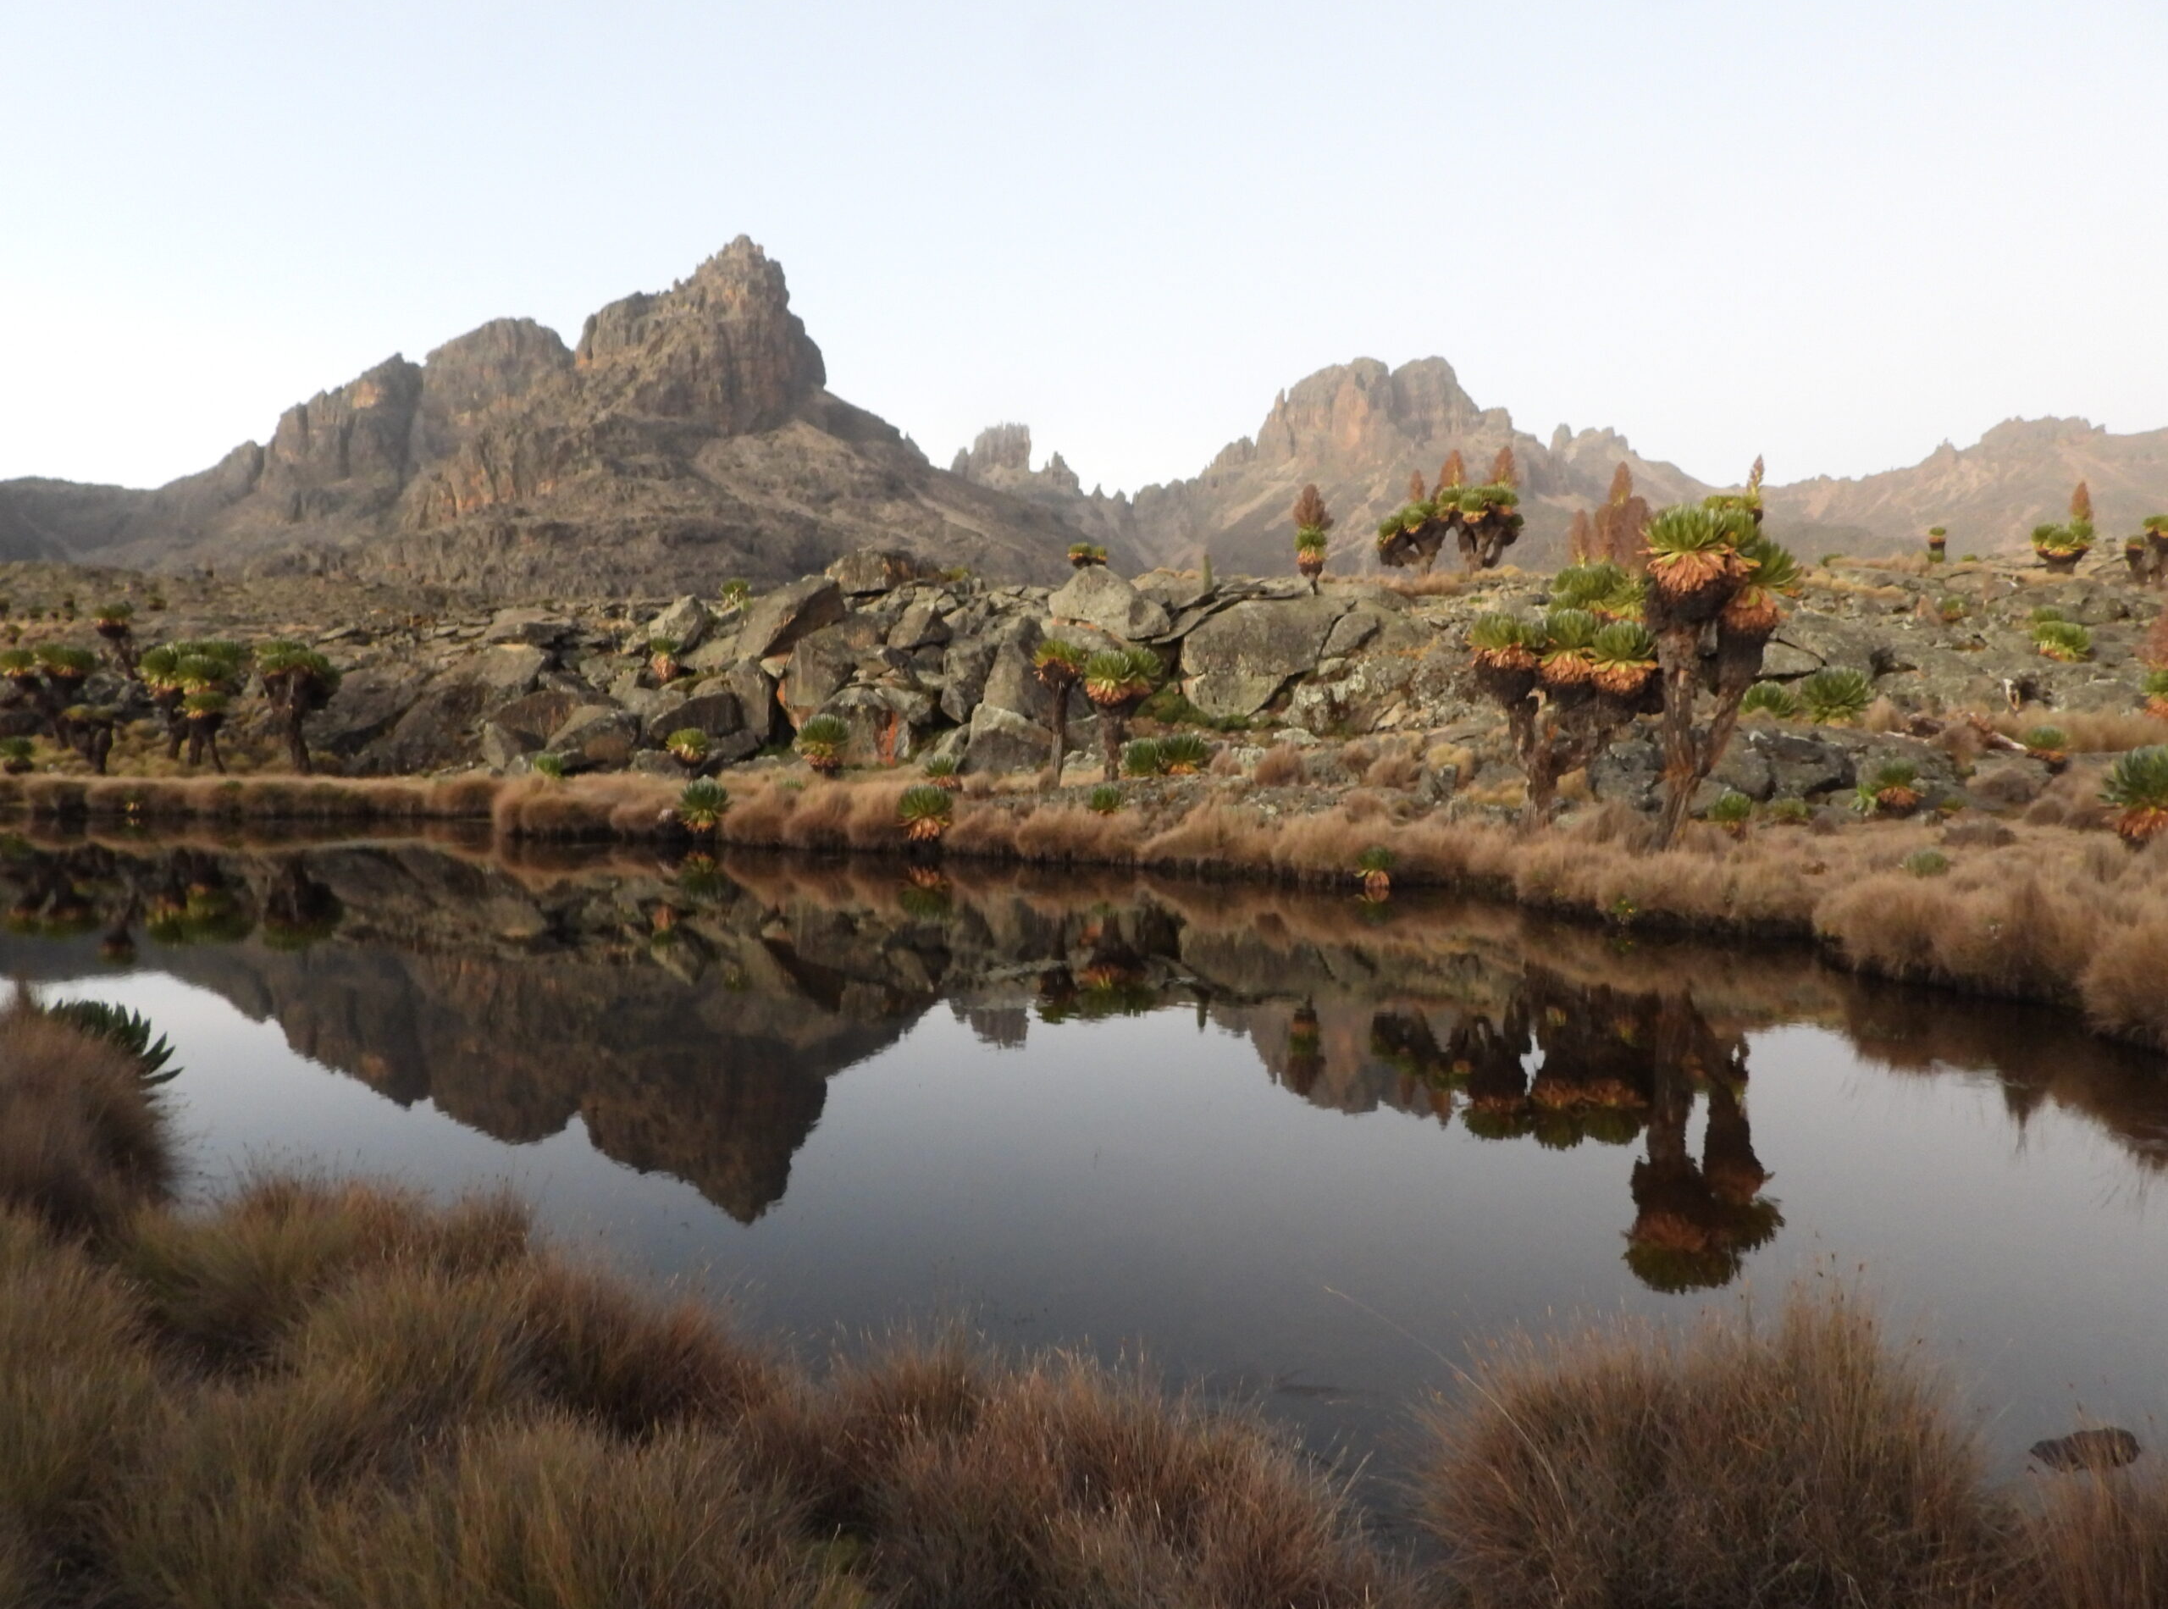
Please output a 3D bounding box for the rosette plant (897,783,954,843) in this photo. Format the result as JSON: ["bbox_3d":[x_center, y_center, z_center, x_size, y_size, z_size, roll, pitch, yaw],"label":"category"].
[{"bbox_3d":[-2.319,0.124,22.008,0.843,0.868,0.818,0,2,-6],"label":"rosette plant"}]

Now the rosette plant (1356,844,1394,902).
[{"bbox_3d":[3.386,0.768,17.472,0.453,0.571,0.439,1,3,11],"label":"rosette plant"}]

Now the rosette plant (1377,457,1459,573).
[{"bbox_3d":[11.299,-9.751,50.904,2.754,4.072,2.352,1,3,12],"label":"rosette plant"}]

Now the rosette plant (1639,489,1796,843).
[{"bbox_3d":[6.744,-1.412,15.960,1.604,3.776,1.428,1,3,23],"label":"rosette plant"}]

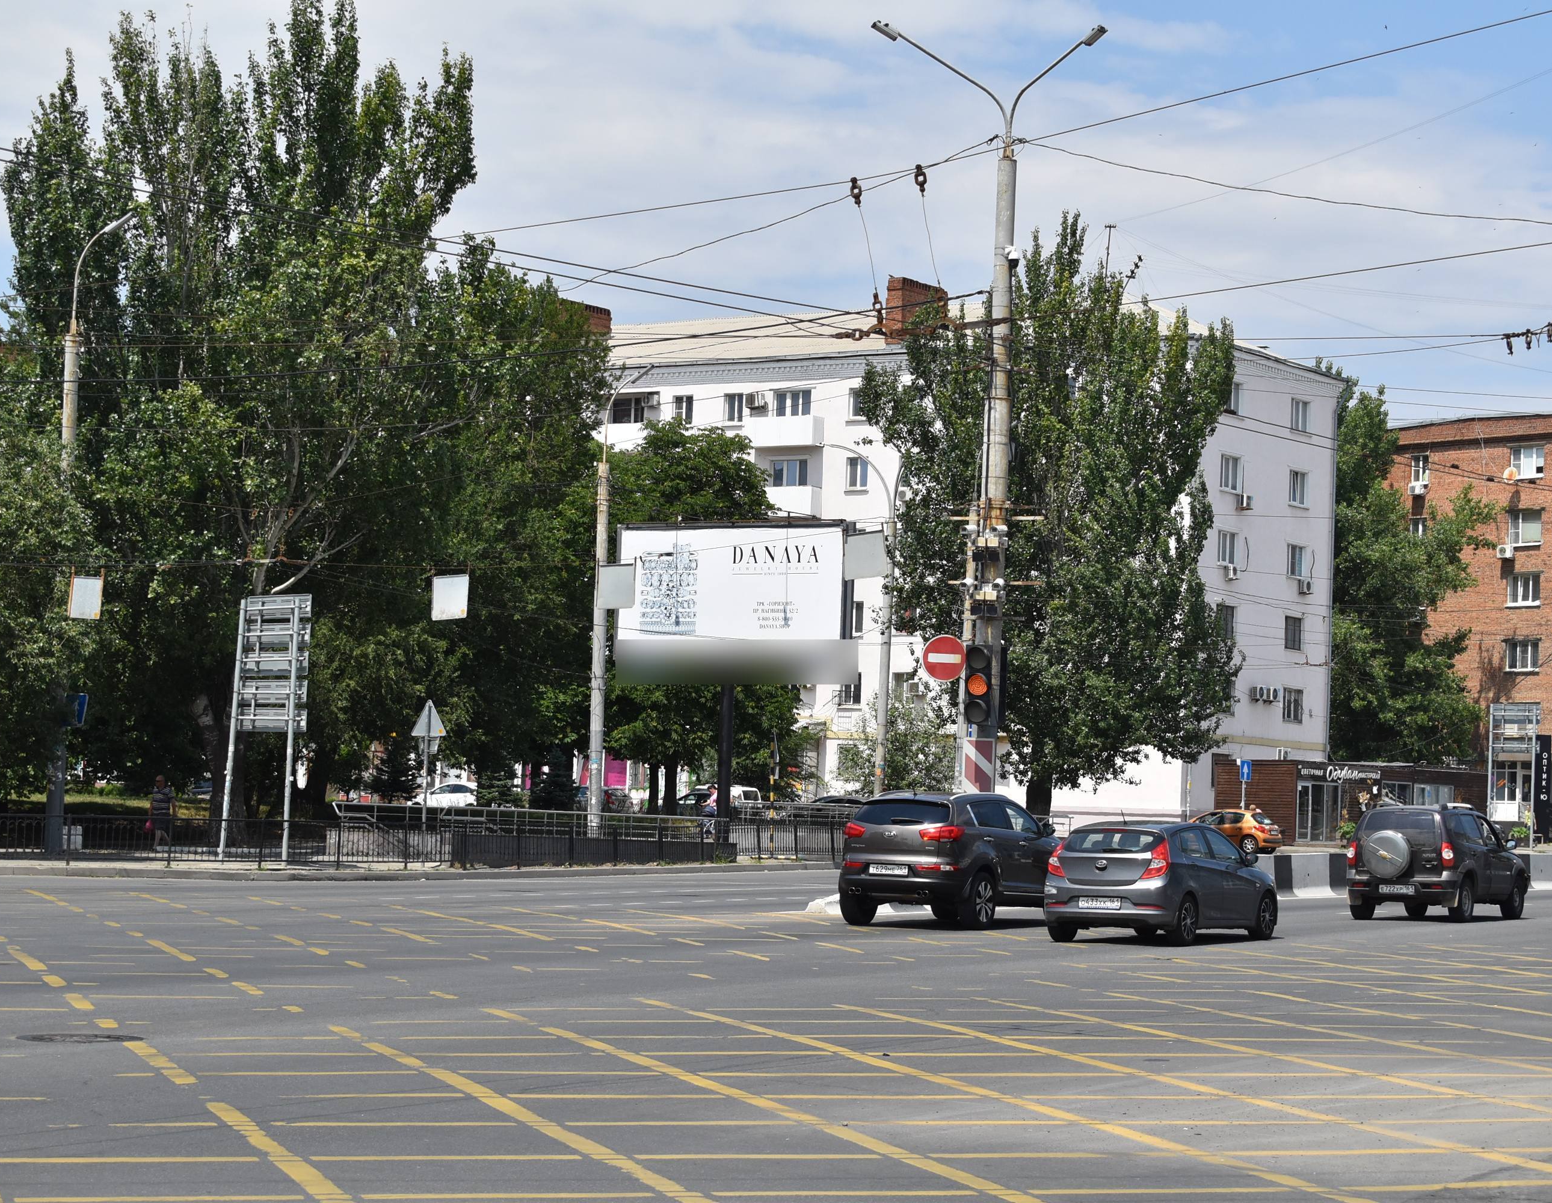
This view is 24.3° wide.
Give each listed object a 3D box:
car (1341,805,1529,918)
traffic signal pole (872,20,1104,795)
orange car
[{"bbox_3d":[9.669,3.804,52.591,1.800,1.670,4.050,0,-4,28],"label":"car"},{"bbox_3d":[2.981,-2.059,52.500,3.400,12.700,0.600,1,-3,8],"label":"traffic signal pole"},{"bbox_3d":[14.964,7.688,120.371,4.000,1.470,1.720,0,-4,30],"label":"orange car"}]

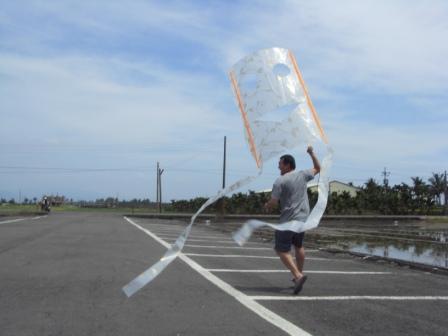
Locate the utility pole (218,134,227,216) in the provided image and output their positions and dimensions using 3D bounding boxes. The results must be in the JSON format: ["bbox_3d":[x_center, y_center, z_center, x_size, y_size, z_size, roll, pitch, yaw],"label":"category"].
[{"bbox_3d":[0.000,0.847,45.000,0.220,7.250,0.220,0,-4,0],"label":"utility pole"}]

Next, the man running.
[{"bbox_3d":[0.840,0.635,6.100,0.620,1.770,0.520,2,-5,-25],"label":"man running"}]

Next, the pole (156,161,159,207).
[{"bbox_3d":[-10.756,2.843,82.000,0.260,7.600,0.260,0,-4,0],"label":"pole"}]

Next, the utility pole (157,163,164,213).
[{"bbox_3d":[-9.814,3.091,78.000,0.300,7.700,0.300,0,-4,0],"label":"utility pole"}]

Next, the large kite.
[{"bbox_3d":[0.041,0.046,5.850,2.400,2.850,0.950,-1,-4,9],"label":"large kite"}]

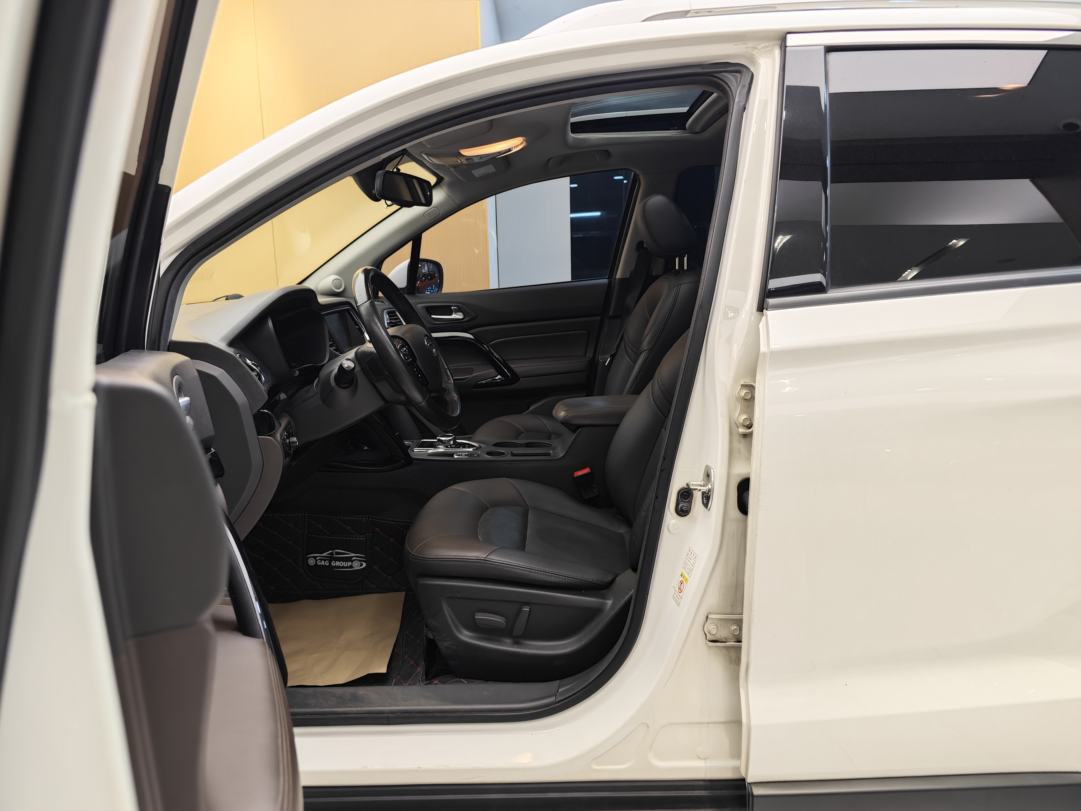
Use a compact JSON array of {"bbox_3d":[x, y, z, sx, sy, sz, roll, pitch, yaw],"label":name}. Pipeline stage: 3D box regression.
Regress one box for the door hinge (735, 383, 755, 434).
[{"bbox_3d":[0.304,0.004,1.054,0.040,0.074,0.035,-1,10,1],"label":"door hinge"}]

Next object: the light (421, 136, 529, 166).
[{"bbox_3d":[-0.165,-0.637,1.797,0.260,0.045,0.150,-10,10,2],"label":"light"}]

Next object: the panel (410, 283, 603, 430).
[{"bbox_3d":[-0.165,-0.135,2.579,0.830,0.600,0.130,-1,10,1],"label":"panel"}]

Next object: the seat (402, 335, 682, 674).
[{"bbox_3d":[0.143,0.014,1.526,0.820,0.960,0.530,-1,10,1],"label":"seat"}]

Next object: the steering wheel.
[{"bbox_3d":[-0.289,-0.109,1.501,0.100,0.380,0.385,-28,9,5],"label":"steering wheel"}]

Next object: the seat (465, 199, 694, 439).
[{"bbox_3d":[0.131,-0.140,2.260,0.790,0.980,0.530,-1,10,1],"label":"seat"}]

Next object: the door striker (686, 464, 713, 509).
[{"bbox_3d":[0.248,0.126,1.118,0.039,0.067,0.032,-3,10,-11],"label":"door striker"}]

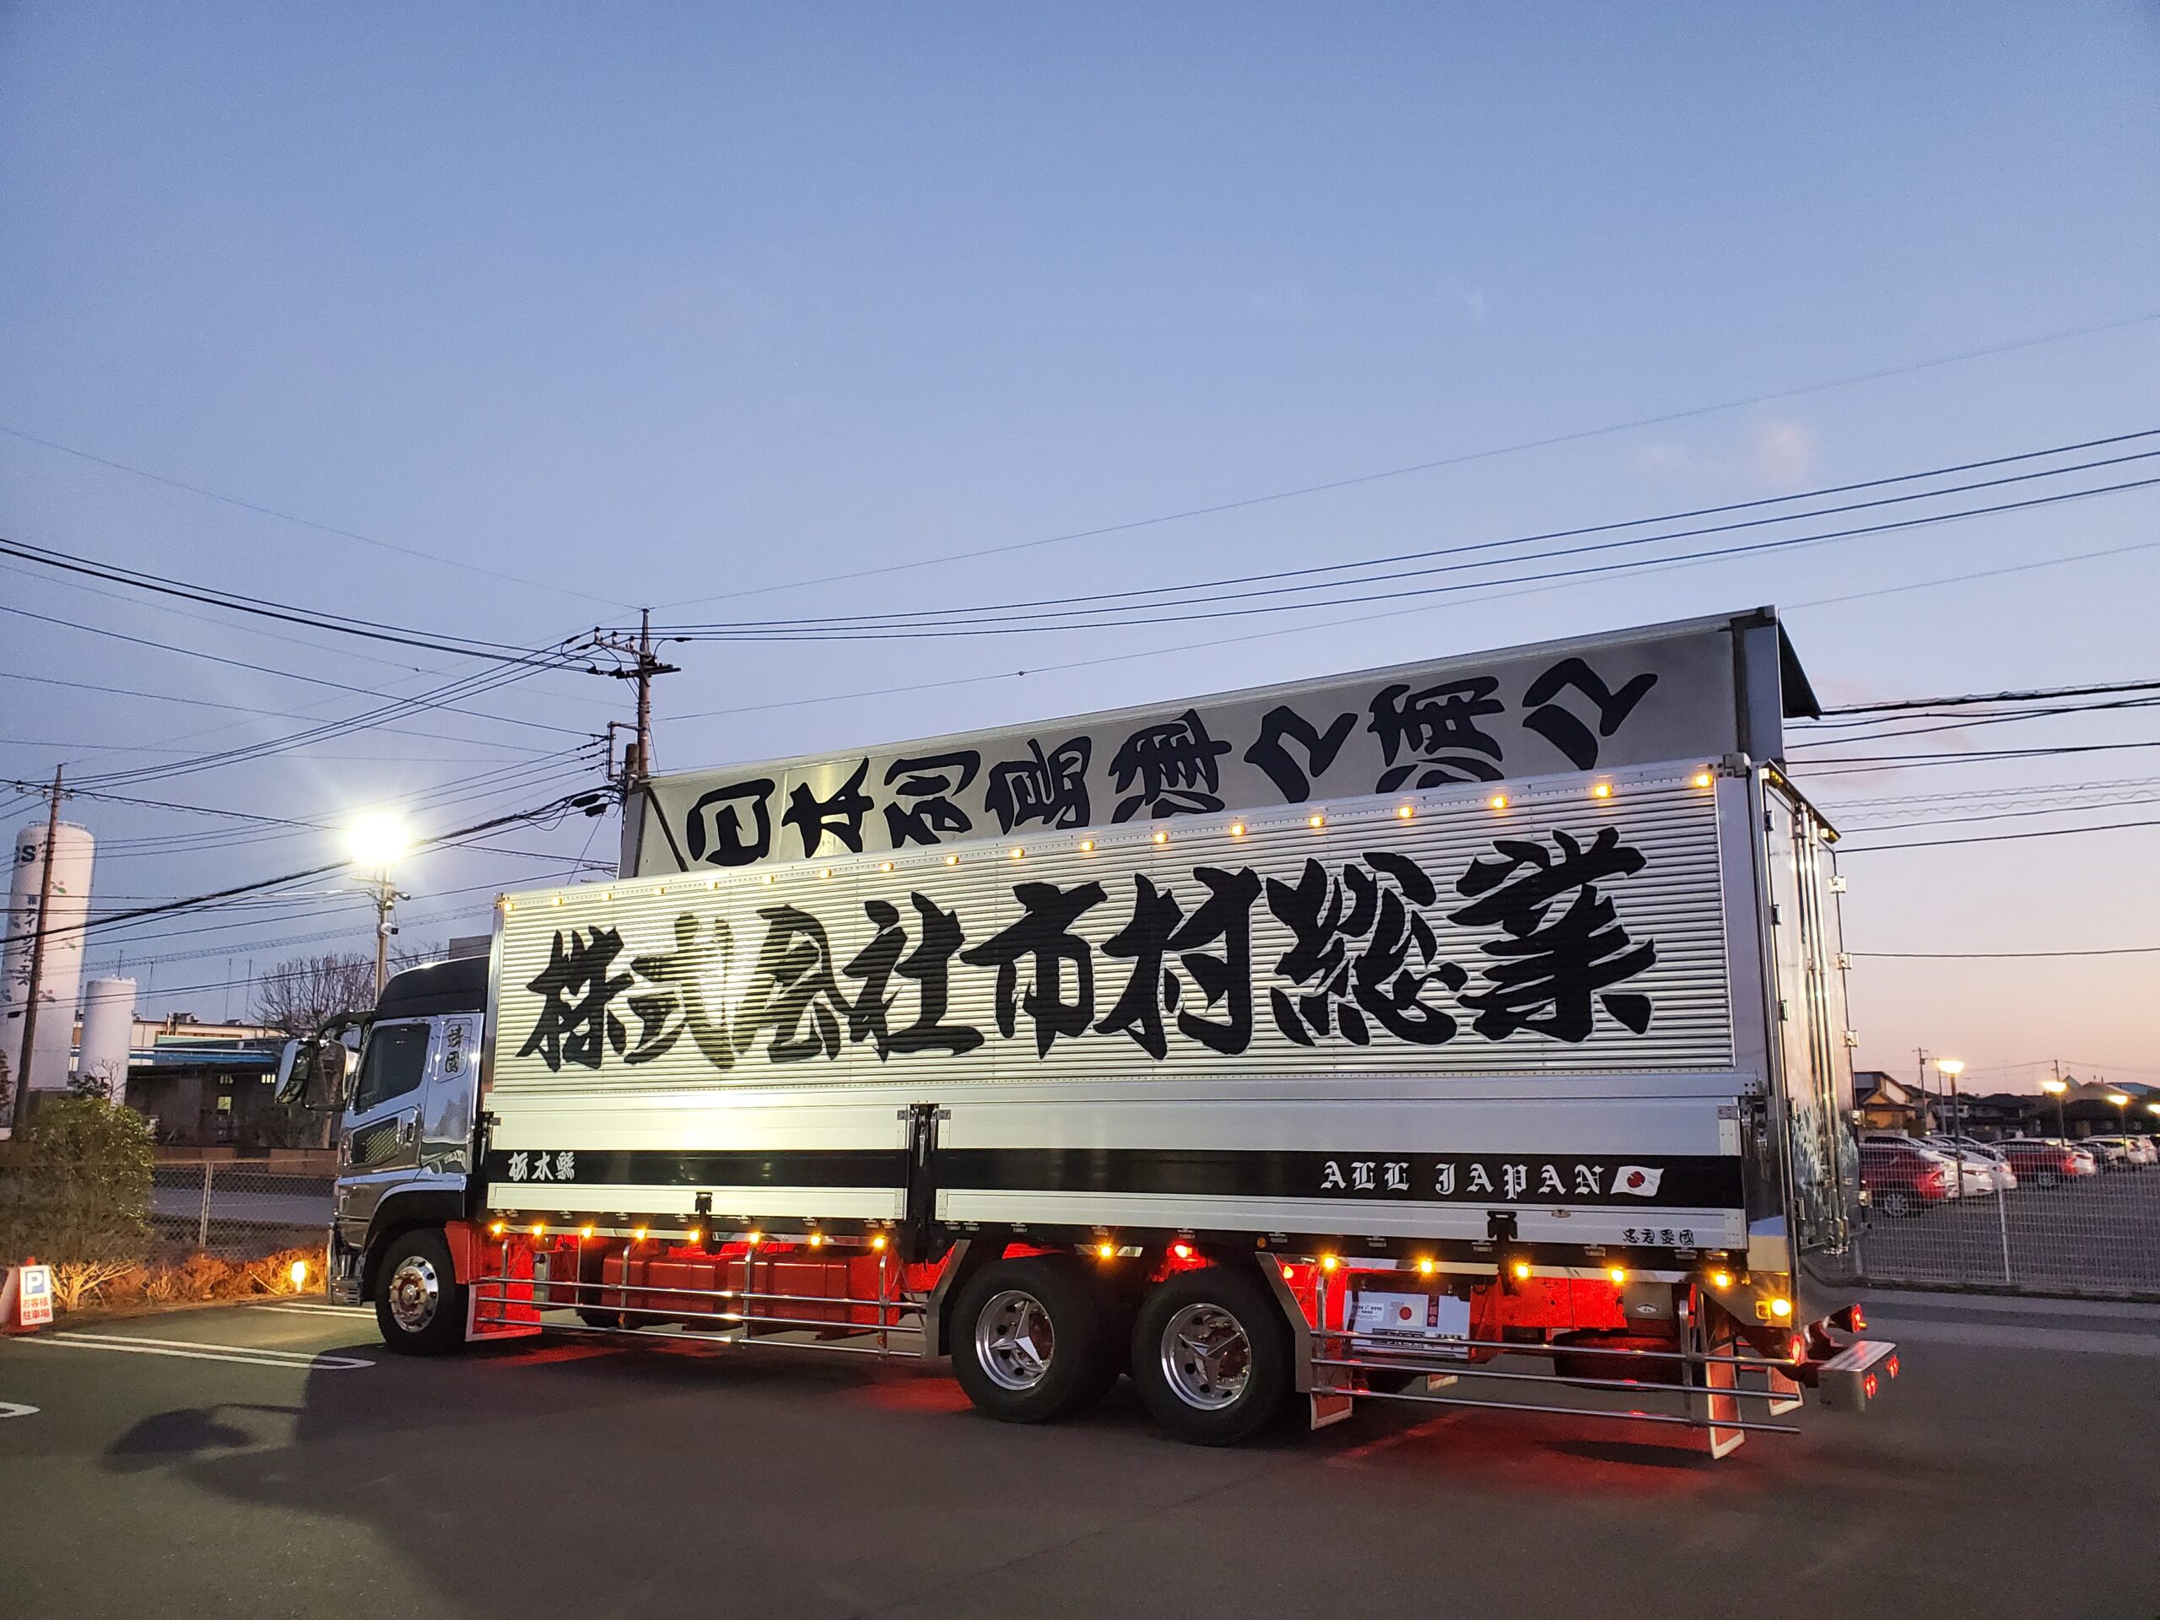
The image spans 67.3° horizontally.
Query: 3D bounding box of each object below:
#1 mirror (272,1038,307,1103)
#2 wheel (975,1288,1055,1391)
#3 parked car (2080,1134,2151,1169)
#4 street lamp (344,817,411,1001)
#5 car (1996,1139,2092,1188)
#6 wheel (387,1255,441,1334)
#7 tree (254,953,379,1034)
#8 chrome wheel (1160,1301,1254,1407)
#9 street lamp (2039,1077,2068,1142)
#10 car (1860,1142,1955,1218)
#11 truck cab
[{"bbox_3d":[-6.796,2.251,13.961,0.200,0.550,0.280,3,-12,-13],"label":"mirror"},{"bbox_3d":[-0.367,3.354,10.289,0.600,0.600,0.200,-7,-13,31],"label":"wheel"},{"bbox_3d":[45.104,14.937,71.642,4.350,1.480,1.730,-7,-13,33],"label":"parked car"},{"bbox_3d":[-8.682,2.844,19.502,0.600,5.600,0.500,5,-12,-24],"label":"street lamp"},{"bbox_3d":[27.288,10.434,48.352,4.250,1.480,1.740,-7,-13,33],"label":"car"},{"bbox_3d":[-5.415,3.986,13.376,0.600,0.600,0.200,-7,-13,31],"label":"wheel"},{"bbox_3d":[-26.191,9.014,56.737,4.600,7.700,4.400,0,-11,0],"label":"tree"},{"bbox_3d":[0.761,3.124,9.303,0.590,0.590,0.200,-7,-13,31],"label":"chrome wheel"},{"bbox_3d":[30.824,10.213,51.358,0.700,3.050,0.400,-7,-13,33],"label":"street lamp"},{"bbox_3d":[15.917,7.710,34.124,4.300,1.580,1.750,-9,-14,38],"label":"car"},{"bbox_3d":[-5.062,2.840,14.407,2.170,2.870,2.530,-7,-13,31],"label":"truck cab"}]

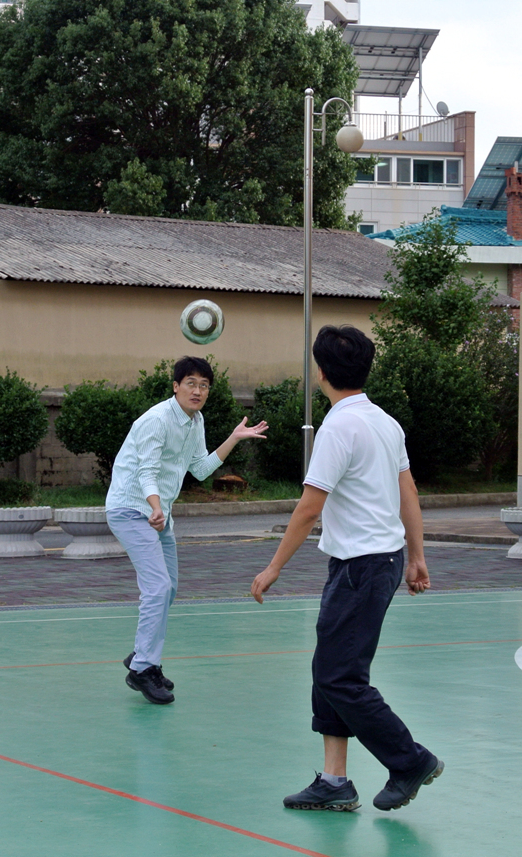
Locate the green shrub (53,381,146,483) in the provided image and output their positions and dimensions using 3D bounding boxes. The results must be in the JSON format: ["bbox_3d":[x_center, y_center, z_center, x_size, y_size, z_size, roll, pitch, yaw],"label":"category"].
[{"bbox_3d":[-2.291,0.071,37.600,1.330,1.500,1.300,0,1,0],"label":"green shrub"}]

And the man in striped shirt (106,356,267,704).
[{"bbox_3d":[-0.379,0.503,13.050,0.750,1.710,0.620,1,1,44],"label":"man in striped shirt"}]

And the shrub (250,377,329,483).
[{"bbox_3d":[0.451,0.023,40.300,1.280,1.620,1.250,0,1,0],"label":"shrub"}]

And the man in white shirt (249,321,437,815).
[{"bbox_3d":[0.319,0.505,9.600,0.620,1.760,0.580,1,1,44],"label":"man in white shirt"}]

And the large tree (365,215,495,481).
[{"bbox_3d":[2.734,-1.291,42.000,2.050,4.300,2.000,0,1,0],"label":"large tree"}]

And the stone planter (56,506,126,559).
[{"bbox_3d":[-1.547,0.984,24.700,0.770,0.460,0.770,1,1,0],"label":"stone planter"}]

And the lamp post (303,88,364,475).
[{"bbox_3d":[0.973,-1.845,35.600,0.830,5.500,0.380,0,1,0],"label":"lamp post"}]

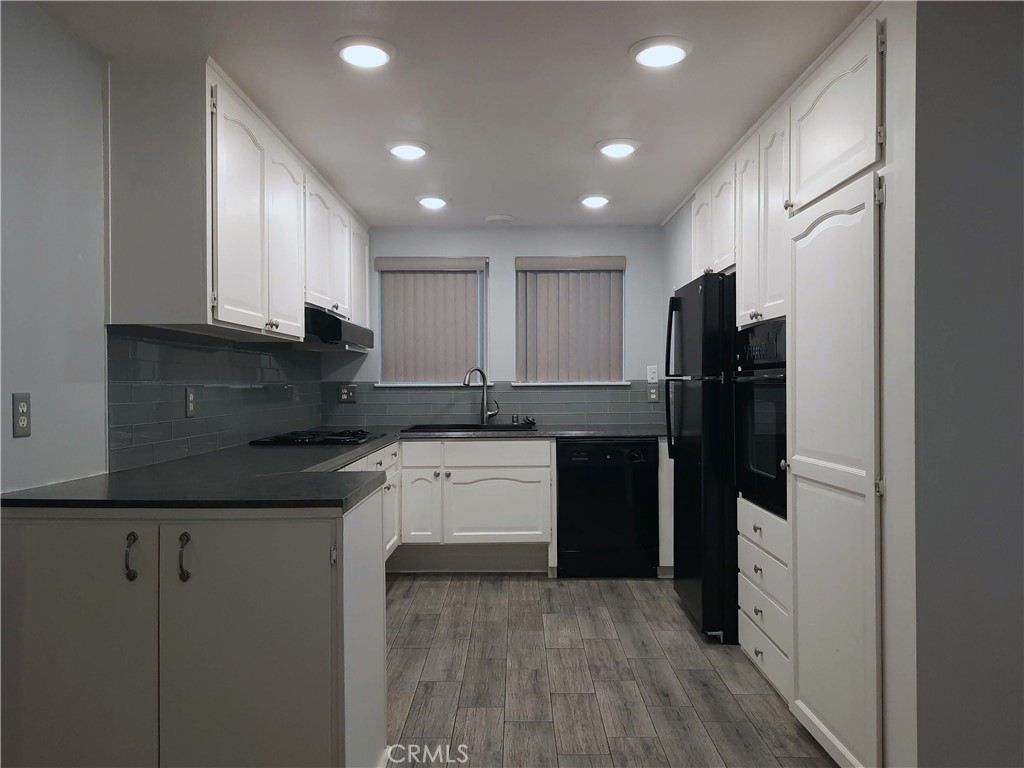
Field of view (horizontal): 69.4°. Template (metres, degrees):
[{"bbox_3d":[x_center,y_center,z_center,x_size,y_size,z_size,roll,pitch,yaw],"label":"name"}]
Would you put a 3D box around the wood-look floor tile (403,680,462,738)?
[{"bbox_3d":[-0.277,1.157,2.636,0.169,0.010,0.457,0,0,0],"label":"wood-look floor tile"}]

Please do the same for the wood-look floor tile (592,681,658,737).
[{"bbox_3d":[0.407,1.190,2.714,0.170,0.010,0.462,0,1,0],"label":"wood-look floor tile"}]

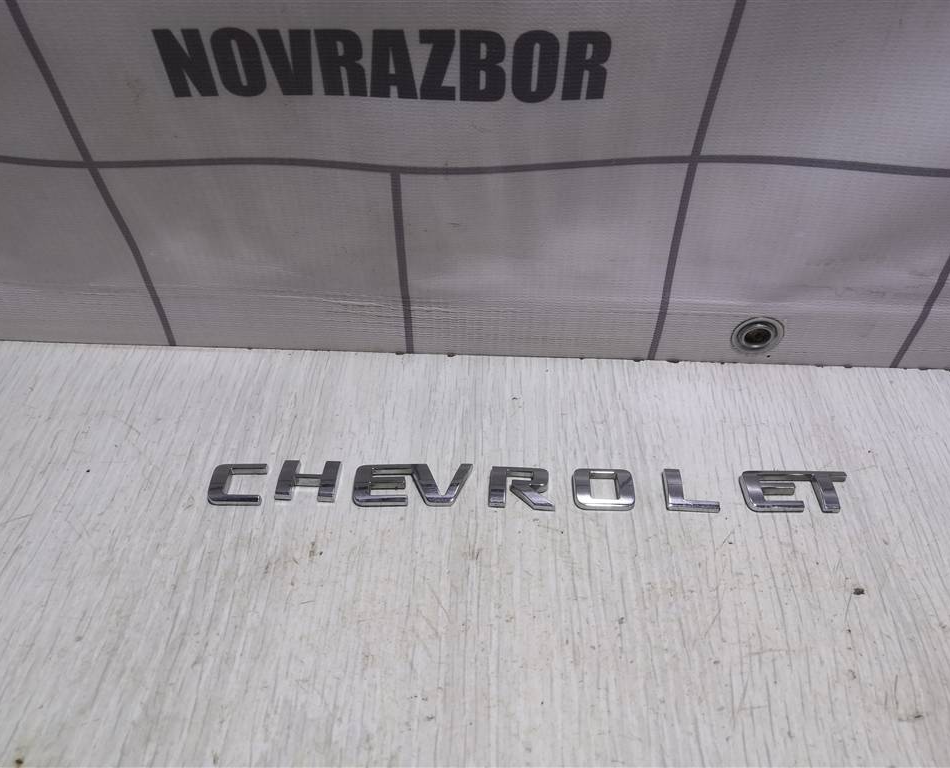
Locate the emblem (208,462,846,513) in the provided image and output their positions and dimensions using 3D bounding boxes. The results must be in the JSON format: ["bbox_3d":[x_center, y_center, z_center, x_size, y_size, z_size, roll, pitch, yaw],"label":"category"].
[{"bbox_3d":[0.024,0.044,0.341,0.273,0.004,0.021,1,48,1],"label":"emblem"}]

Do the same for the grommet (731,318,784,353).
[{"bbox_3d":[0.134,-0.023,0.378,0.024,0.024,0.004,1,48,1],"label":"grommet"}]

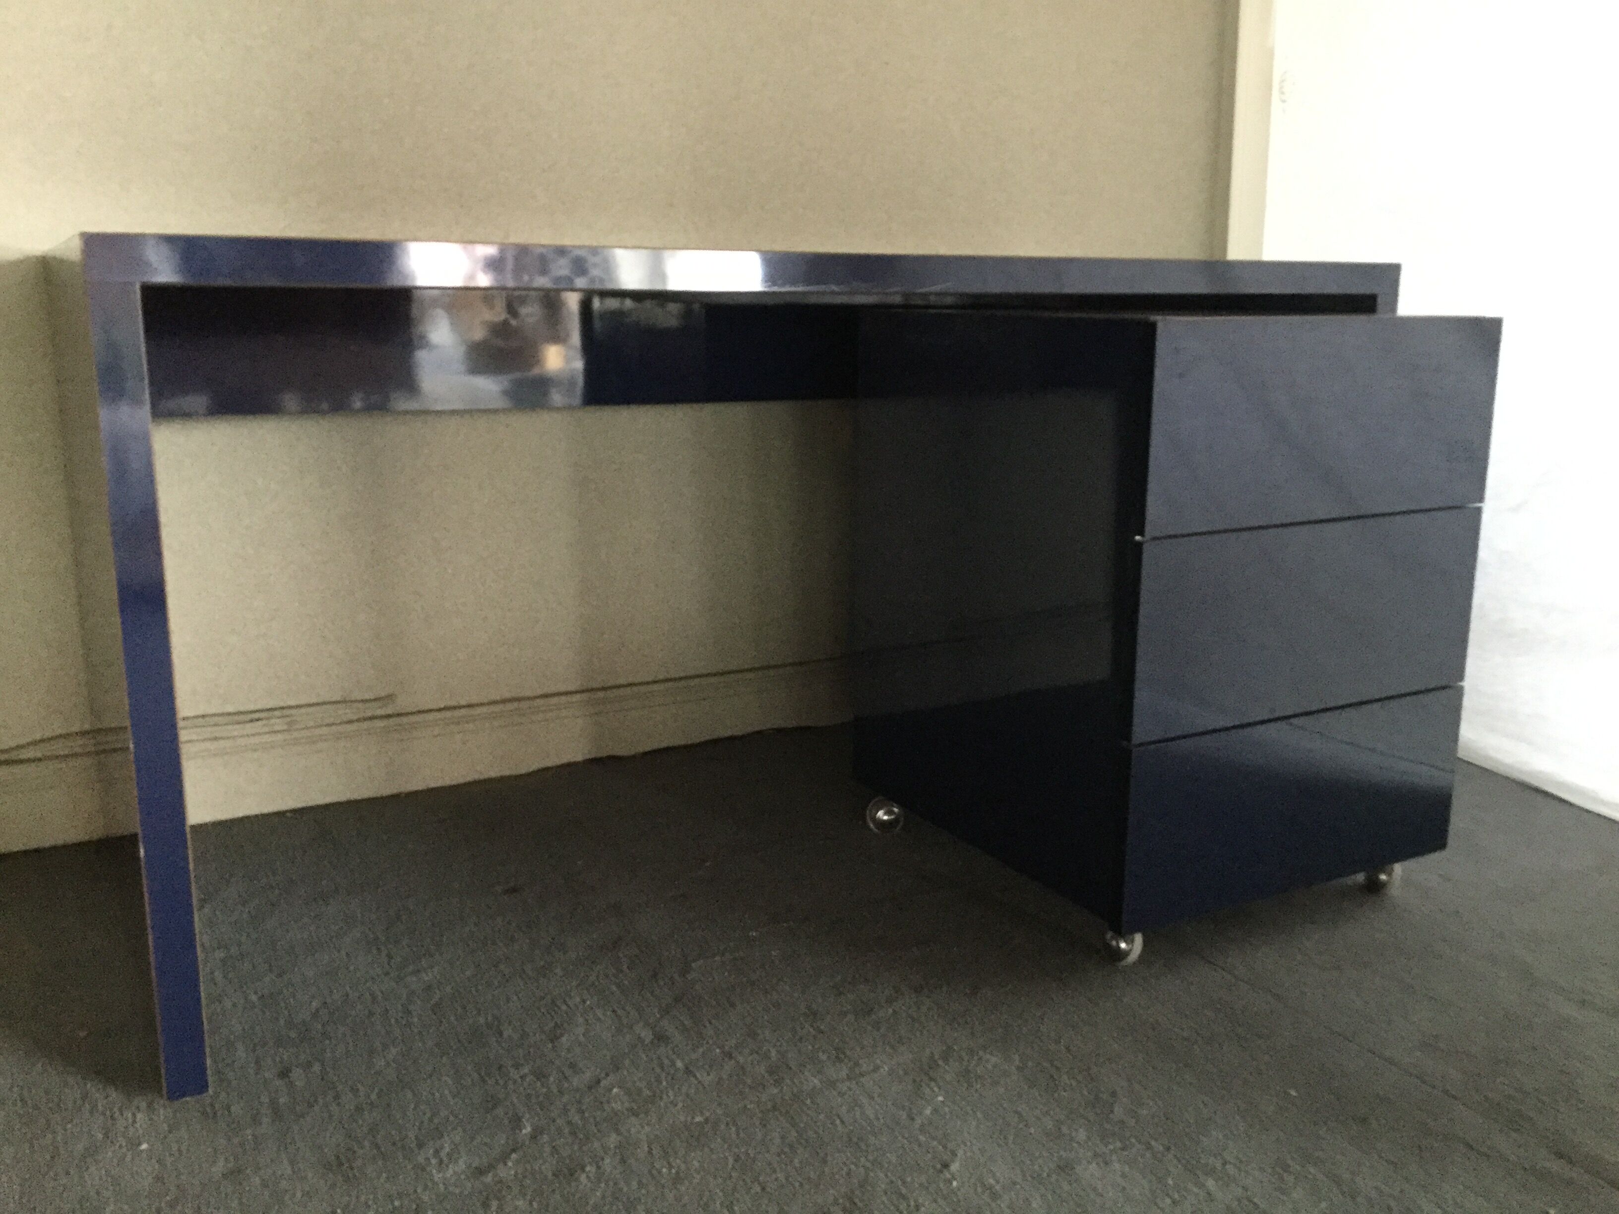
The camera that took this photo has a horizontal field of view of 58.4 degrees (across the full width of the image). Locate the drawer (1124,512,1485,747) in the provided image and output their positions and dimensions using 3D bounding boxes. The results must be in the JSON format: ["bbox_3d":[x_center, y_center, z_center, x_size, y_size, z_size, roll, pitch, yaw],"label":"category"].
[{"bbox_3d":[0.418,-0.036,1.744,0.494,0.203,0.500,-6,14,-28],"label":"drawer"}]

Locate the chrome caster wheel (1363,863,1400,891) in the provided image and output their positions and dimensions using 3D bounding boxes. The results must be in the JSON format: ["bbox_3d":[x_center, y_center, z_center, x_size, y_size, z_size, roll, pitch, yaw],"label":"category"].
[{"bbox_3d":[0.689,0.315,1.740,0.050,0.056,0.050,-6,14,-28],"label":"chrome caster wheel"}]

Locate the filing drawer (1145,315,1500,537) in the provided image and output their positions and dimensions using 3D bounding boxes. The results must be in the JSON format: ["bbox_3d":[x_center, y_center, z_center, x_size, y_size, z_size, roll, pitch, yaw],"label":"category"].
[{"bbox_3d":[0.419,-0.238,1.700,0.494,0.203,0.500,-6,14,-28],"label":"filing drawer"}]

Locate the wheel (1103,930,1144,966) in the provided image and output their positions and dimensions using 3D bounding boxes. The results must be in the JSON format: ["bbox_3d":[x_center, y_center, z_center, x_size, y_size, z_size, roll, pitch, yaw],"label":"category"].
[{"bbox_3d":[0.334,0.354,1.543,0.050,0.056,0.050,-6,14,-28],"label":"wheel"}]

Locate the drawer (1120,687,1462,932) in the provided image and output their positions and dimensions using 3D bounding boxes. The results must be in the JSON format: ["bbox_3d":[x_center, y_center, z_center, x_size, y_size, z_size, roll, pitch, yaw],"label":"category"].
[{"bbox_3d":[0.416,0.165,1.788,0.494,0.199,0.500,-6,14,-28],"label":"drawer"}]

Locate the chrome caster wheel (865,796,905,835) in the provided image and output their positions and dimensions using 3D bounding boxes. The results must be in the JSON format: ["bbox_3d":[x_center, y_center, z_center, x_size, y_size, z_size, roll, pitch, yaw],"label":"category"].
[{"bbox_3d":[0.101,0.272,1.915,0.050,0.056,0.050,-6,14,-28],"label":"chrome caster wheel"}]

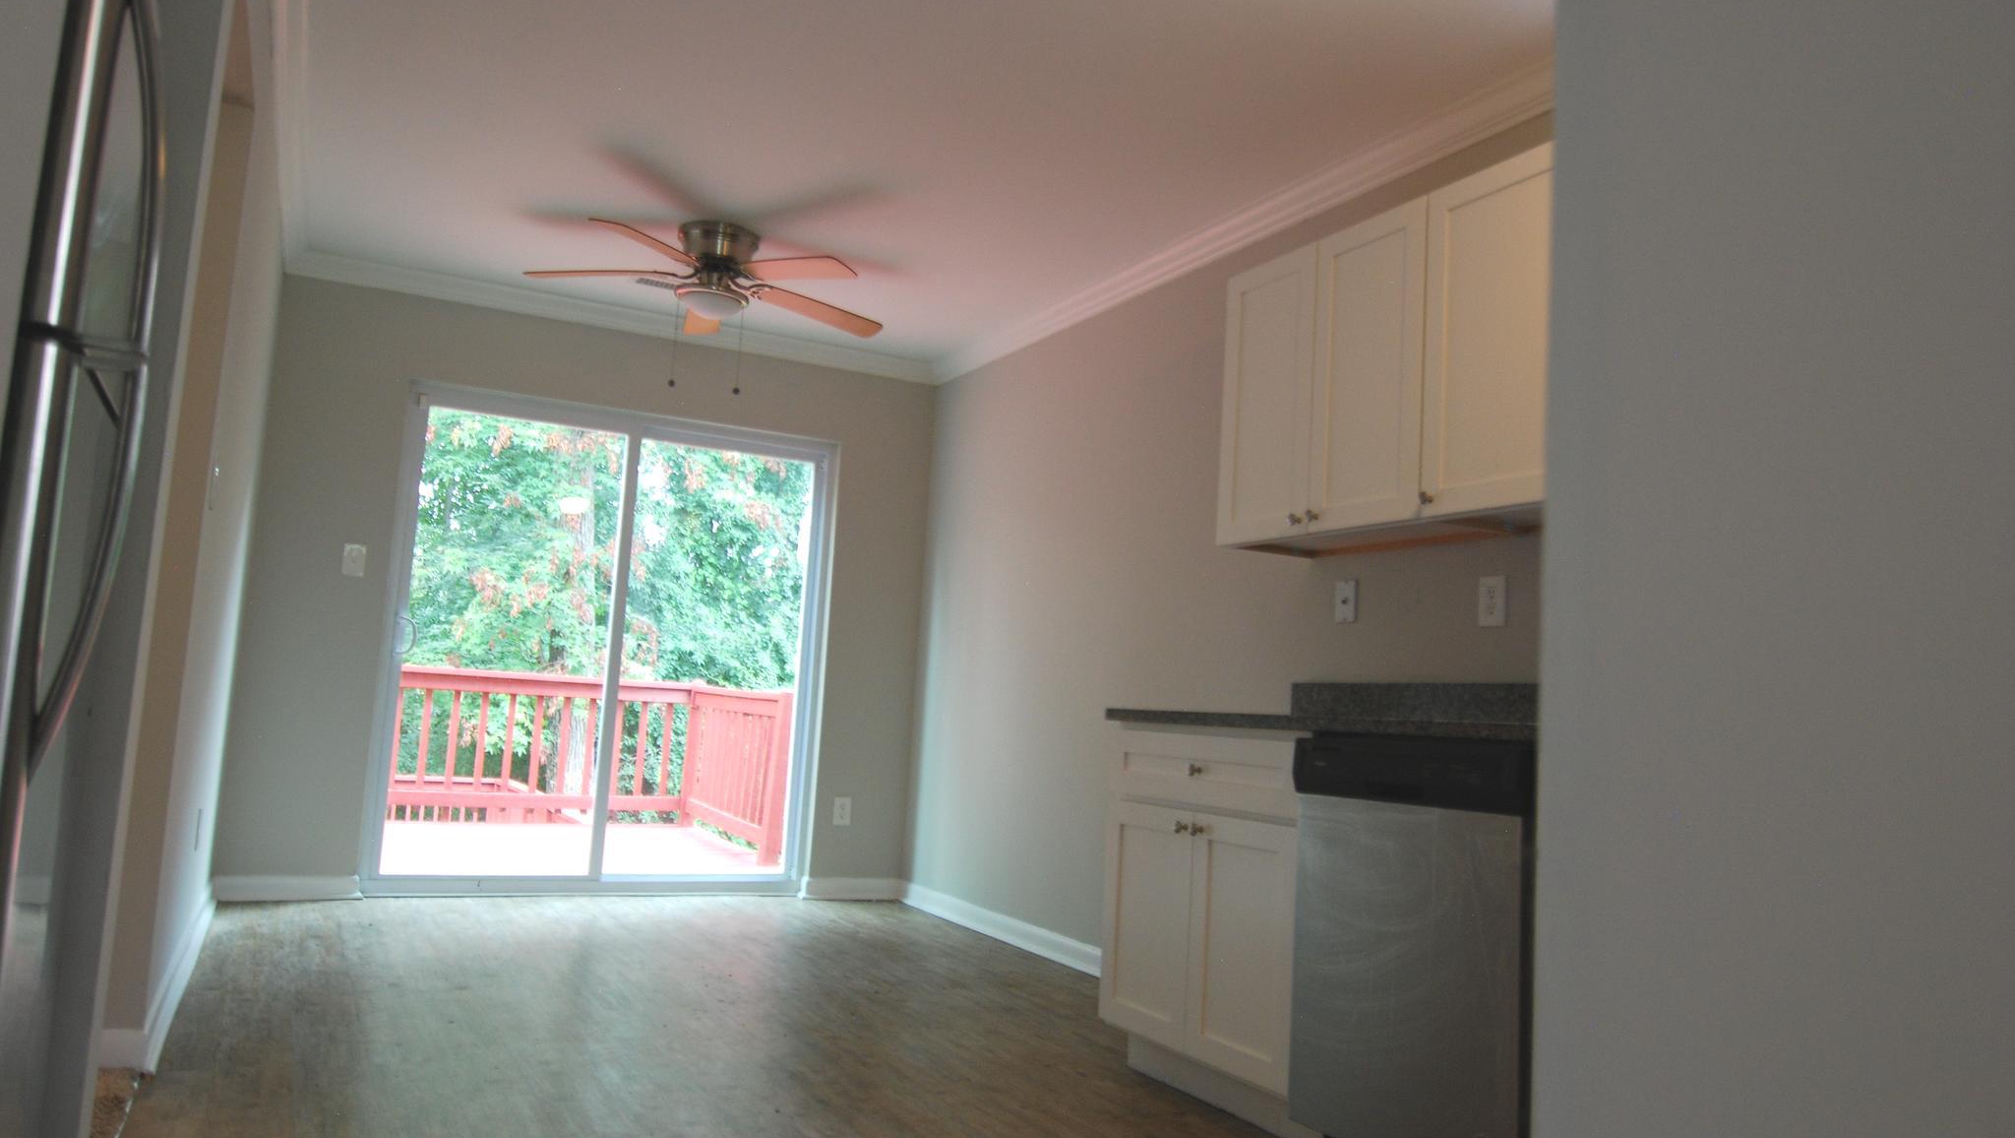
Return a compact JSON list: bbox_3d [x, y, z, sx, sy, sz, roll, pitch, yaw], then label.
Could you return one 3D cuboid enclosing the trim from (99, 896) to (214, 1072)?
[{"bbox_3d":[-2.439,1.114,3.925,0.110,0.092,2.390,6,-7,-28],"label":"trim"}]

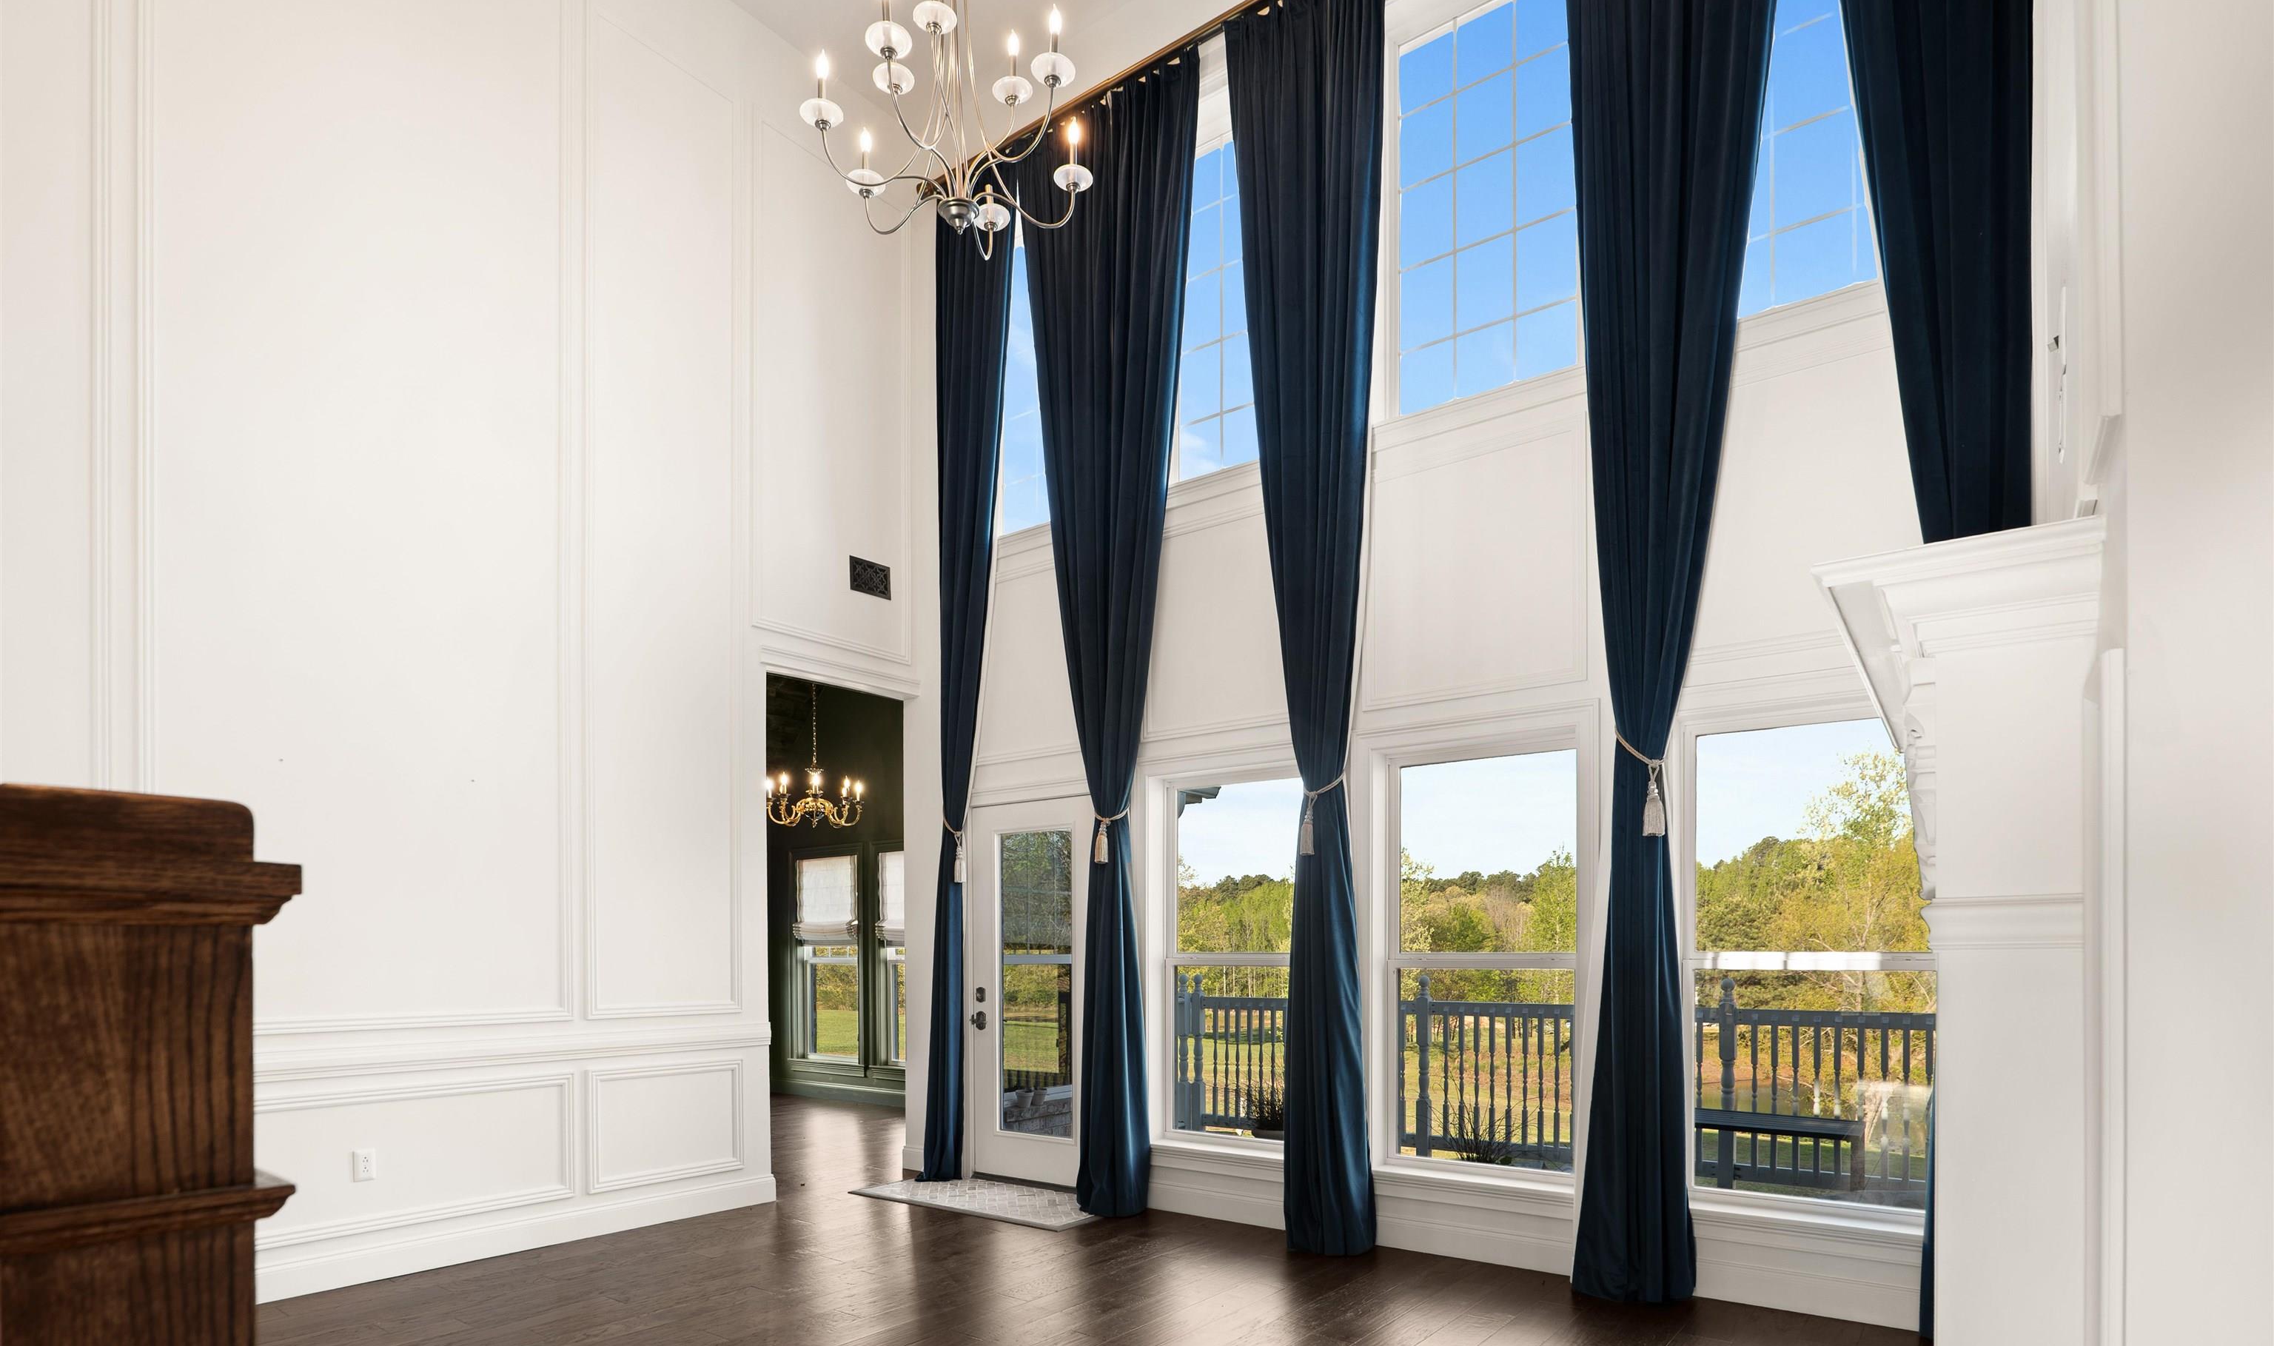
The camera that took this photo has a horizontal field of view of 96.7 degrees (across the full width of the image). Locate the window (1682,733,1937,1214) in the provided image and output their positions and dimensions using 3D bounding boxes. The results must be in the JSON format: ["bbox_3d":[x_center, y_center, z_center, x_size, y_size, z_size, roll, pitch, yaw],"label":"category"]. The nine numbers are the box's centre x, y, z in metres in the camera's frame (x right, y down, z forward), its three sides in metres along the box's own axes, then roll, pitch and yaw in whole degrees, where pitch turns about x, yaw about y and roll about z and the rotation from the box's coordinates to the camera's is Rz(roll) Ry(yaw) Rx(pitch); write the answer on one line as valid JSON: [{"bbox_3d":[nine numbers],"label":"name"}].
[{"bbox_3d":[2.409,1.035,3.620,0.750,1.670,0.110,-3,-6,34],"label":"window"}]

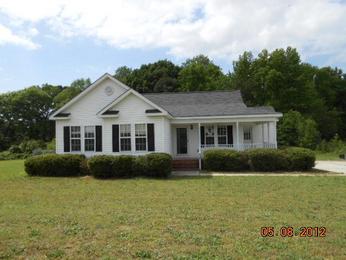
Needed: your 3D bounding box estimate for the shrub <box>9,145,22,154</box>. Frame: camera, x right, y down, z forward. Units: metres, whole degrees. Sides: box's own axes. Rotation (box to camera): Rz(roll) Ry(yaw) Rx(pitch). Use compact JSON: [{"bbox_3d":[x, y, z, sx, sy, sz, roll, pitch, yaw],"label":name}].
[{"bbox_3d":[-18.166,2.364,30.000,1.615,1.384,1.700,-1,-2,6],"label":"shrub"}]

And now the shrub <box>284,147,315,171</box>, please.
[{"bbox_3d":[7.607,1.707,15.719,1.847,1.296,1.717,-1,-2,6],"label":"shrub"}]

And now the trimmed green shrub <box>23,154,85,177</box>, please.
[{"bbox_3d":[-6.722,1.975,14.799,3.584,1.158,1.515,-1,-2,6],"label":"trimmed green shrub"}]

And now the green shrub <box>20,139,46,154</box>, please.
[{"bbox_3d":[-16.894,2.150,31.500,3.149,2.119,2.700,-1,-2,6],"label":"green shrub"}]

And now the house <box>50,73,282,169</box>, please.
[{"bbox_3d":[0.231,-0.285,19.860,14.039,5.909,11.615,-1,-2,6],"label":"house"}]

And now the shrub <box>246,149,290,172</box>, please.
[{"bbox_3d":[5.609,1.750,15.429,2.381,1.302,1.616,-1,-2,6],"label":"shrub"}]

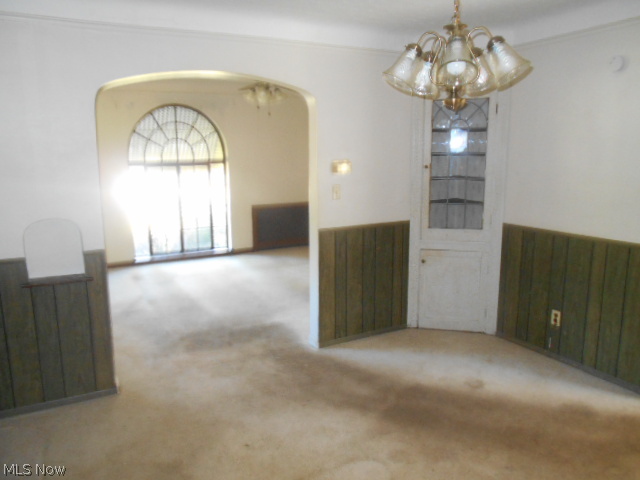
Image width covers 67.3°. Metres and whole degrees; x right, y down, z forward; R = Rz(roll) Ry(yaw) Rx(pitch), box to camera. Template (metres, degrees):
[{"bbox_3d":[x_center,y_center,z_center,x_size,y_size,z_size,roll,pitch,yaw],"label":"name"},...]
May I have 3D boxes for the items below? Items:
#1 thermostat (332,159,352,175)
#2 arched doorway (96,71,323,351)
[{"bbox_3d":[0.165,-0.542,3.595,0.147,0.103,0.045,-6,12,-27],"label":"thermostat"},{"bbox_3d":[-0.691,-0.086,3.280,1.456,2.002,0.142,-6,12,-27],"label":"arched doorway"}]

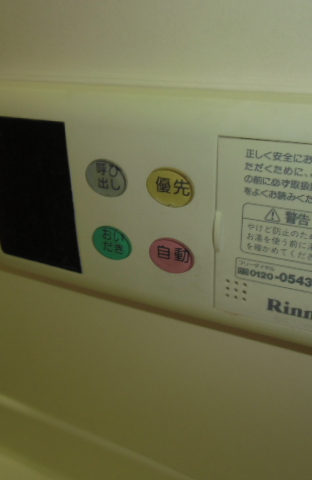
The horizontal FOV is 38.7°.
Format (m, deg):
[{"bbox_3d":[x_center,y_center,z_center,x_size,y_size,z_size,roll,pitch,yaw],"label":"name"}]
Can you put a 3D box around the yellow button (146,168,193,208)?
[{"bbox_3d":[0.005,-0.020,0.173,0.020,0.016,0.003,11,29,24],"label":"yellow button"}]

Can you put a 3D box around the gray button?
[{"bbox_3d":[-0.022,-0.025,0.185,0.020,0.016,0.003,11,29,24],"label":"gray button"}]

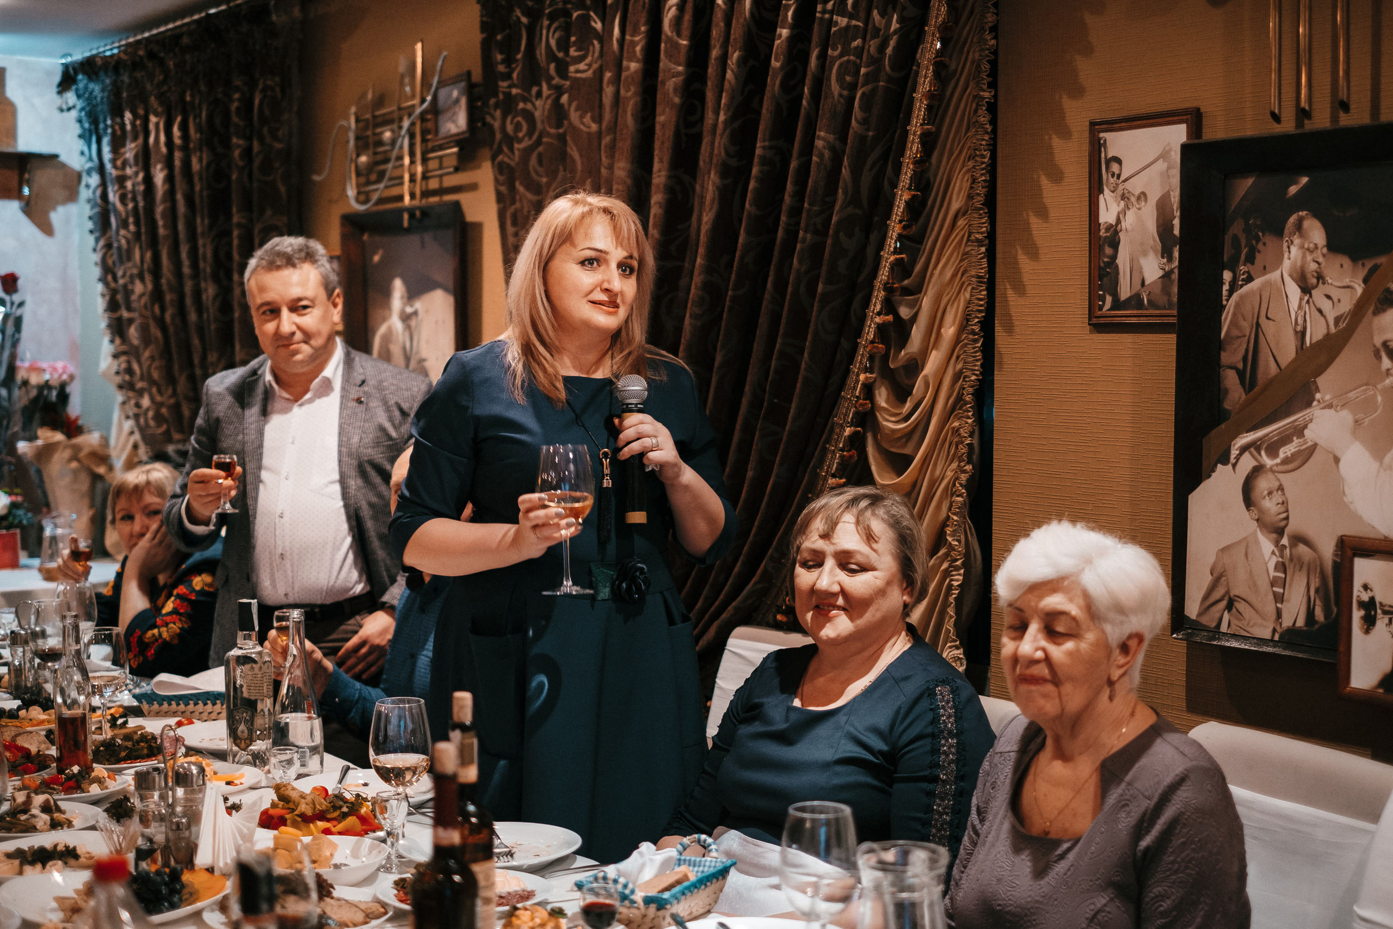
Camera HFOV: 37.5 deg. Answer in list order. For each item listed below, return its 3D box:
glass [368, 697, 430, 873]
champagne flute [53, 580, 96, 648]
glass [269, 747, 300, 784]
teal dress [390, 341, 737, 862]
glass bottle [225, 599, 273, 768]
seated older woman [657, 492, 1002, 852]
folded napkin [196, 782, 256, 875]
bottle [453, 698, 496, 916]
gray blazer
[{"bbox_3d":[-0.425,0.450,2.942,0.088,0.222,0.088,0,4,0],"label":"glass"},{"bbox_3d":[-1.299,0.358,4.304,0.086,0.220,0.086,0,4,0],"label":"champagne flute"},{"bbox_3d":[-0.636,0.491,3.171,0.046,0.108,0.046,0,4,0],"label":"glass"},{"bbox_3d":[-0.217,0.291,3.371,0.570,1.000,0.420,-1,4,-14],"label":"teal dress"},{"bbox_3d":[-0.768,0.378,3.519,0.080,0.287,0.074,0,4,3],"label":"glass bottle"},{"bbox_3d":[0.100,0.674,2.972,0.580,1.270,0.780,4,5,43],"label":"seated older woman"},{"bbox_3d":[-0.653,0.505,2.863,0.090,0.124,0.075,-1,4,-10],"label":"folded napkin"},{"bbox_3d":[-0.284,0.432,2.510,0.076,0.316,0.076,0,4,0],"label":"bottle"},{"bbox_3d":[-0.793,0.119,4.128,0.530,0.730,0.360,1,4,11],"label":"gray blazer"}]

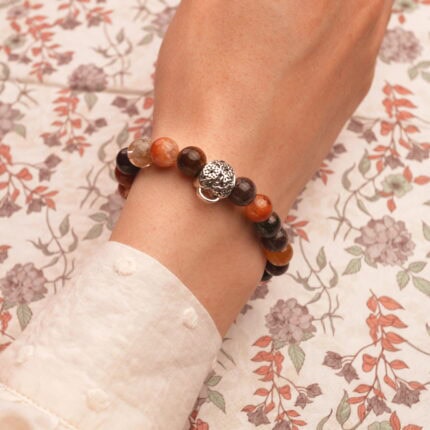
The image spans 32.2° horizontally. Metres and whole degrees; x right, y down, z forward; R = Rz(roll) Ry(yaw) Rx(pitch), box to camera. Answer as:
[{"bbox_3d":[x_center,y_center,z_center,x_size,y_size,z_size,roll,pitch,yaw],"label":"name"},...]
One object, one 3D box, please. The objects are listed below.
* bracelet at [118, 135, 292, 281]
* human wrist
[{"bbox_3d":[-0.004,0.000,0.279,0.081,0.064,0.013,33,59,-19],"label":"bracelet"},{"bbox_3d":[-0.010,0.013,0.267,0.058,0.041,0.044,33,62,-14],"label":"human wrist"}]

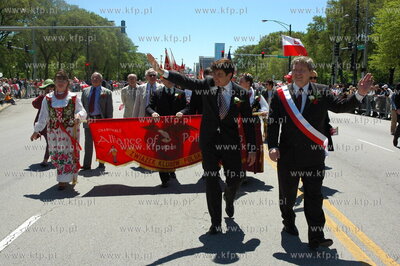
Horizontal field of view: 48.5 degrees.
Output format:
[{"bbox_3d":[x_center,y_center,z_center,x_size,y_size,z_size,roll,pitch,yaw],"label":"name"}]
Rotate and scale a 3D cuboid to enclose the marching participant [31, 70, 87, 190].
[{"bbox_3d":[-2.081,-0.056,6.554,0.800,1.700,0.450,1,6,5],"label":"marching participant"}]

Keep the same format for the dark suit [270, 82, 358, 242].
[{"bbox_3d":[1.076,0.264,4.279,0.878,1.490,0.580,0,7,3],"label":"dark suit"}]

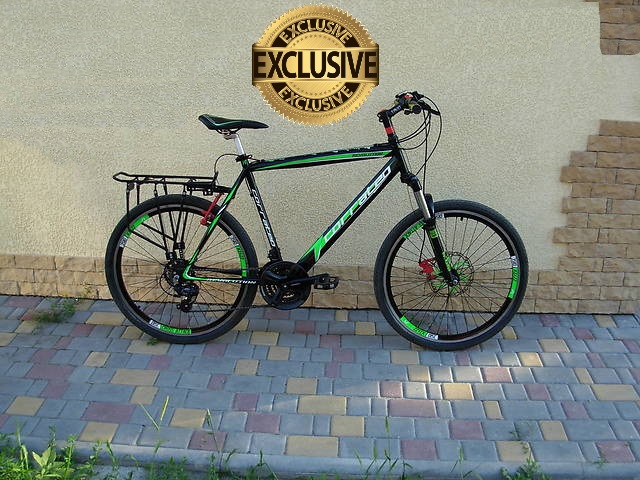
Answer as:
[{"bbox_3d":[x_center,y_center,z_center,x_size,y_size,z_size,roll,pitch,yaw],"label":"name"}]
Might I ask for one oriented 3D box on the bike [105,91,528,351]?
[{"bbox_3d":[-0.020,-0.048,2.930,1.790,1.070,0.610,1,14,2],"label":"bike"}]

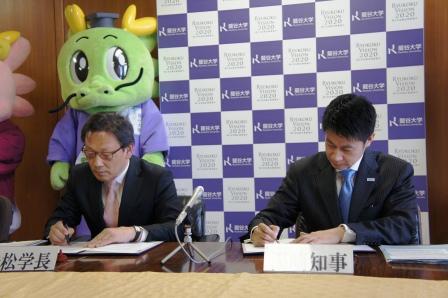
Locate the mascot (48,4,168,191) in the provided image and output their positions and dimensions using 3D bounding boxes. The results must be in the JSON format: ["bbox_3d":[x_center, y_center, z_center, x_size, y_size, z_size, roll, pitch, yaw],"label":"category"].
[{"bbox_3d":[-0.529,0.177,3.023,0.580,1.700,0.560,-2,1,14],"label":"mascot"}]

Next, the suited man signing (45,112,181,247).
[{"bbox_3d":[-0.396,0.447,2.377,0.530,1.170,0.720,-1,1,20],"label":"suited man signing"}]

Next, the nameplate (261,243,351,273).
[{"bbox_3d":[0.225,0.288,1.690,0.237,0.076,0.055,-1,1,17],"label":"nameplate"}]

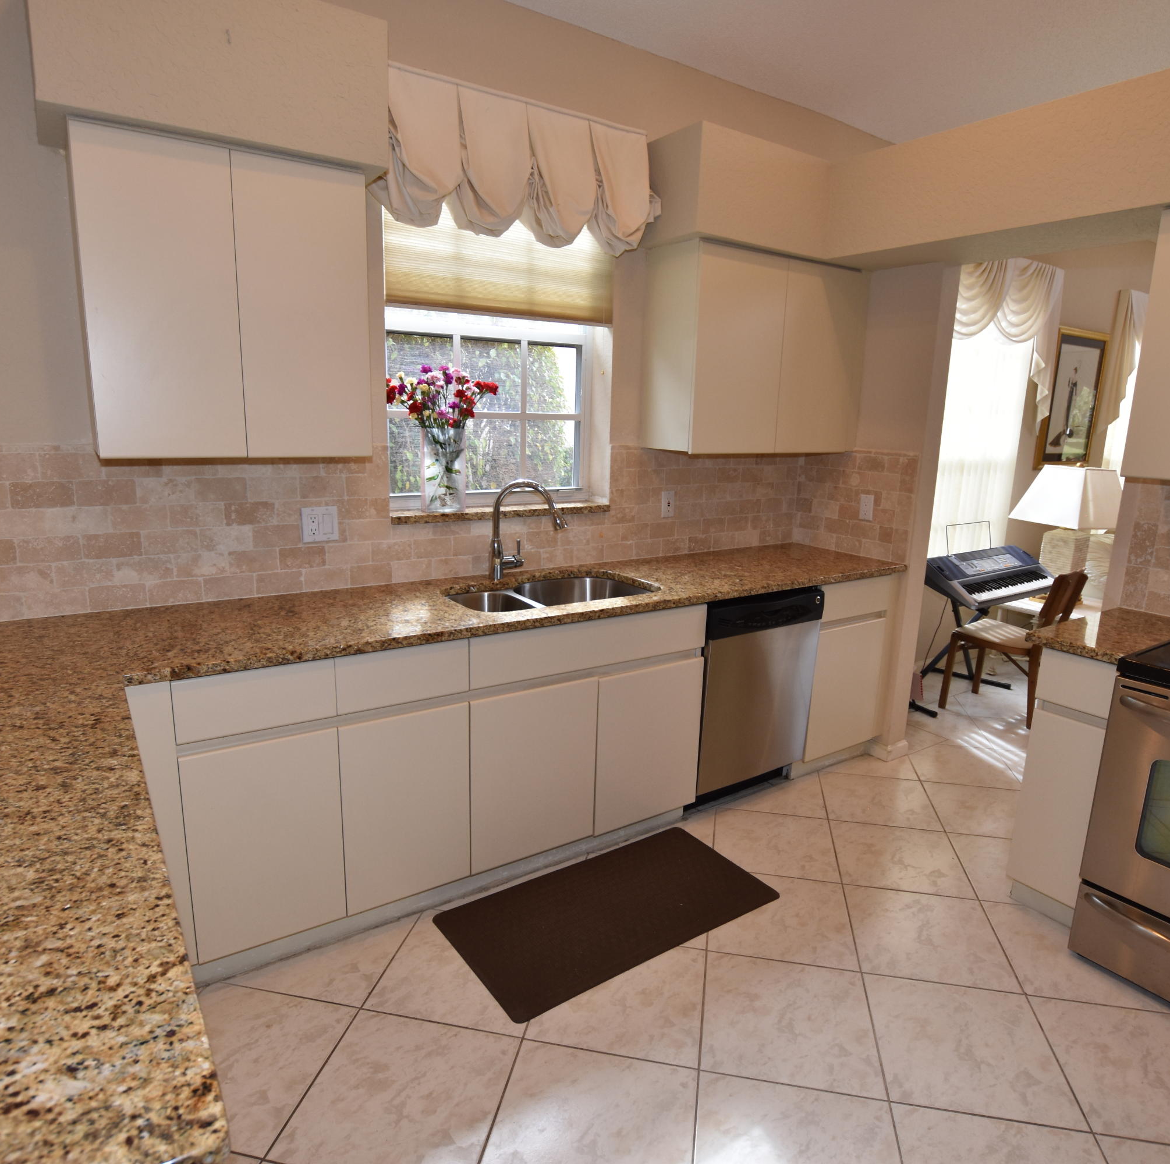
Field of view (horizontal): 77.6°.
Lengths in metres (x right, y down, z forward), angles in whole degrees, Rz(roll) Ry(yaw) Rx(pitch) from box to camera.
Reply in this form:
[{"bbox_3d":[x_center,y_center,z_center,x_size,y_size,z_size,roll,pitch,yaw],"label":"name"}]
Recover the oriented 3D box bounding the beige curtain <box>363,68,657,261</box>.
[{"bbox_3d":[-0.211,-1.394,2.500,1.080,0.430,0.135,-6,15,-32],"label":"beige curtain"}]

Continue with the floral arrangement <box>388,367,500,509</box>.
[{"bbox_3d":[-0.515,-0.514,2.647,0.405,0.515,0.300,-7,14,-32],"label":"floral arrangement"}]

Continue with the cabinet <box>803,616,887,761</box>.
[{"bbox_3d":[0.966,0.400,3.374,0.445,0.590,0.612,-7,14,-32],"label":"cabinet"}]

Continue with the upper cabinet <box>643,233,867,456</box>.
[{"bbox_3d":[0.728,-0.943,3.088,0.957,0.769,0.320,-7,14,-32],"label":"upper cabinet"}]

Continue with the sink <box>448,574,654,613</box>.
[{"bbox_3d":[-0.119,0.154,2.635,0.790,0.205,0.480,-6,15,-32],"label":"sink"}]

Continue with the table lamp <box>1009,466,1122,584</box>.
[{"bbox_3d":[2.998,-0.295,4.511,0.410,0.860,0.520,-1,13,-11],"label":"table lamp"}]

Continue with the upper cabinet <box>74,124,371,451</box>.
[{"bbox_3d":[-0.990,-0.747,2.040,0.680,0.764,0.315,-6,15,-32],"label":"upper cabinet"}]

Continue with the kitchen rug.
[{"bbox_3d":[0.087,1.014,2.292,0.984,0.015,0.515,-7,14,-32],"label":"kitchen rug"}]

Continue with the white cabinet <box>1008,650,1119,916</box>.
[{"bbox_3d":[1.693,0.628,2.360,0.605,0.900,0.232,-6,15,-32],"label":"white cabinet"}]

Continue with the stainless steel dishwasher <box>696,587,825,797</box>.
[{"bbox_3d":[0.539,0.396,3.095,0.600,0.815,0.610,-6,15,-32],"label":"stainless steel dishwasher"}]

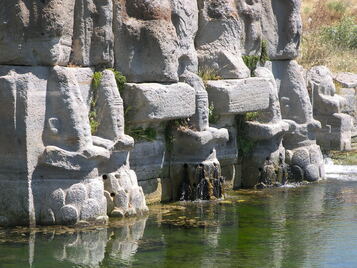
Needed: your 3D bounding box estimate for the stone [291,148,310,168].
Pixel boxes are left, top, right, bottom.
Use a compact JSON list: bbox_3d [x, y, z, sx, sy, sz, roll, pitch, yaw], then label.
[{"bbox_3d":[1.854,0.369,20.700,0.290,0.300,0.250,2,4,24],"label":"stone"}]

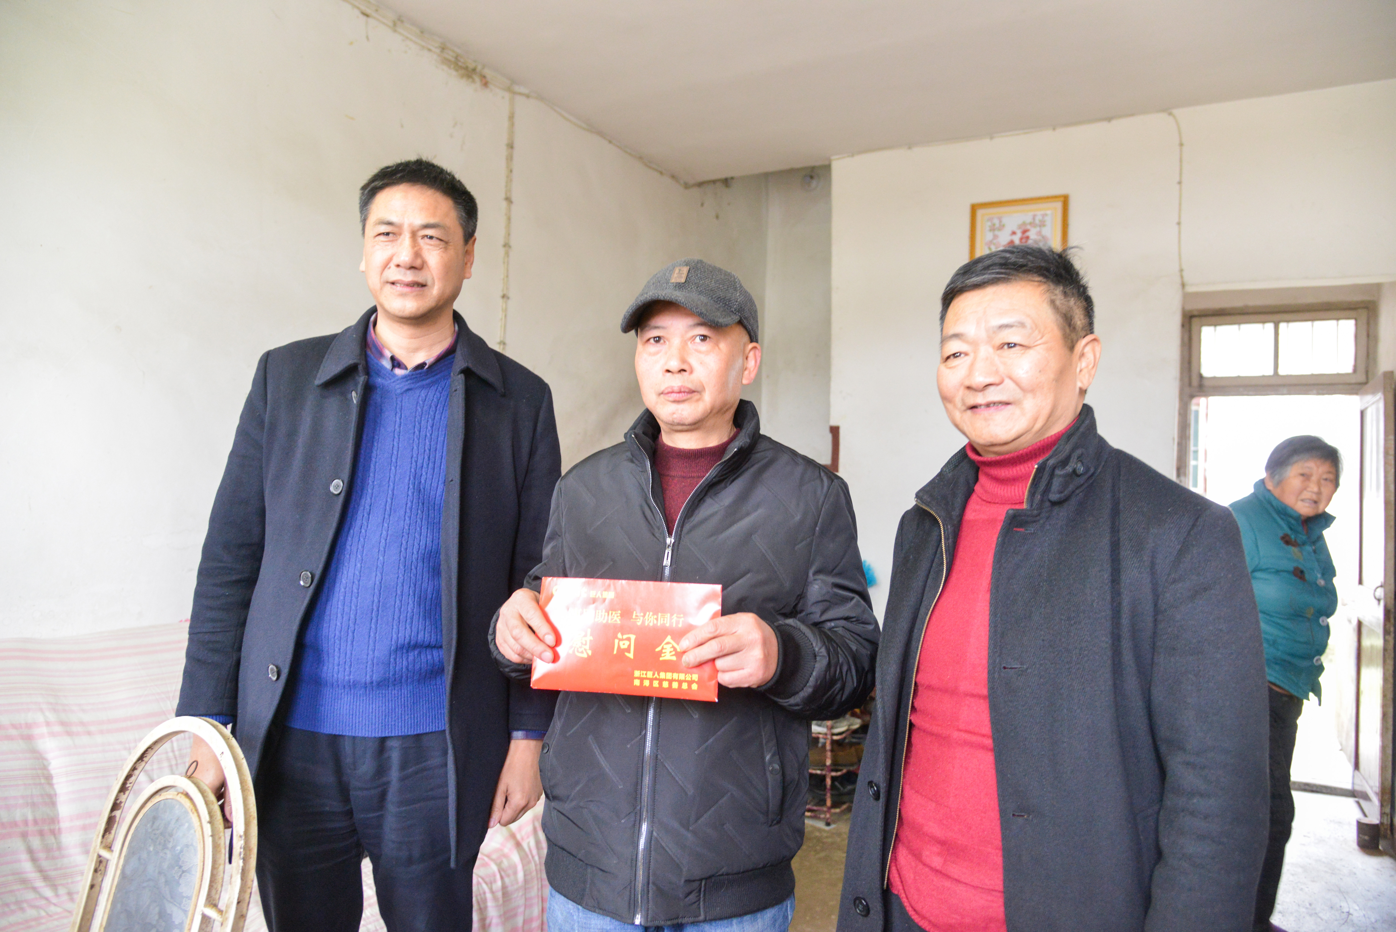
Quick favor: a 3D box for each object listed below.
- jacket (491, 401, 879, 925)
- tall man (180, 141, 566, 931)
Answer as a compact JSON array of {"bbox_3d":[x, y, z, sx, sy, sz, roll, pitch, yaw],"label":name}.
[{"bbox_3d":[-0.029,0.267,1.325,0.570,0.720,0.420,1,-1,15],"label":"jacket"},{"bbox_3d":[-0.517,0.400,1.437,0.580,1.750,0.380,2,-1,-6],"label":"tall man"}]

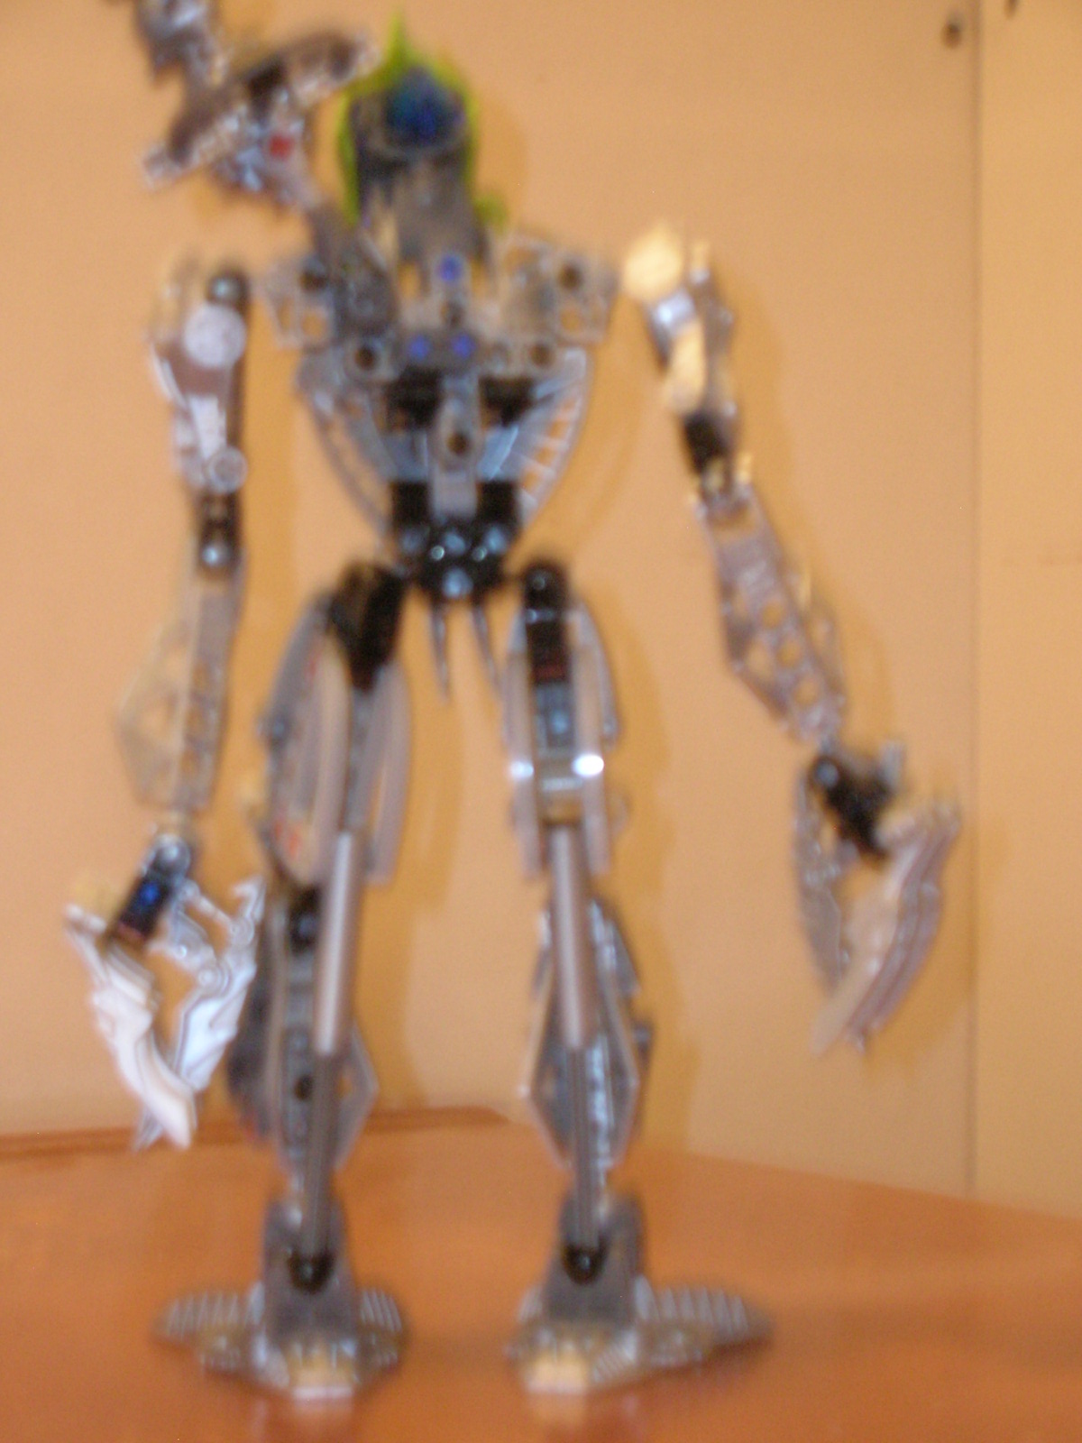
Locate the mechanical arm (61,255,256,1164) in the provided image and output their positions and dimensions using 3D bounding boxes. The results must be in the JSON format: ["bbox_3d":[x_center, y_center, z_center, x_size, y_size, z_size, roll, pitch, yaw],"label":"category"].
[{"bbox_3d":[-0.069,-0.003,0.682,0.035,0.157,0.045,0,3,0],"label":"mechanical arm"}]

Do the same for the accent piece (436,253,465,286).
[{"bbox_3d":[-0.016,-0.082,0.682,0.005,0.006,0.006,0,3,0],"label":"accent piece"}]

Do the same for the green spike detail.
[{"bbox_3d":[-0.022,-0.110,0.693,0.031,0.039,0.030,0,3,0],"label":"green spike detail"}]

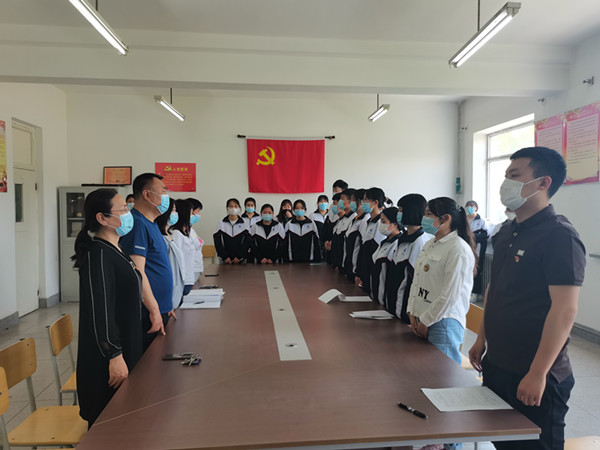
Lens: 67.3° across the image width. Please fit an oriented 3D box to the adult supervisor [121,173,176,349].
[{"bbox_3d":[-0.980,0.535,2.908,0.340,1.740,0.500,0,3,-5],"label":"adult supervisor"}]

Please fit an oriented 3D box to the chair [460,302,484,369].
[{"bbox_3d":[1.090,0.983,3.289,0.450,0.810,0.400,0,3,-5],"label":"chair"}]

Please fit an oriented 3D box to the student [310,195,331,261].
[{"bbox_3d":[0.335,0.408,6.743,0.460,1.670,0.290,0,2,-6],"label":"student"}]

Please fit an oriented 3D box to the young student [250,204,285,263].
[{"bbox_3d":[-0.430,0.489,6.049,0.460,1.540,0.320,0,3,-3],"label":"young student"}]

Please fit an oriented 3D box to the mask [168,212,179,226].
[{"bbox_3d":[-0.985,-0.043,3.500,0.075,0.105,0.130,0,3,0],"label":"mask"}]

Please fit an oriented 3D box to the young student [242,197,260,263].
[{"bbox_3d":[-0.711,0.428,6.636,0.460,1.640,0.290,0,2,-6],"label":"young student"}]

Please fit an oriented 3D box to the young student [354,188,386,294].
[{"bbox_3d":[0.700,0.509,4.108,0.310,1.680,0.470,-1,3,-16],"label":"young student"}]

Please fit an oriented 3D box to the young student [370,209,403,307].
[{"bbox_3d":[0.745,0.611,3.652,0.300,1.520,0.450,-1,3,-16],"label":"young student"}]

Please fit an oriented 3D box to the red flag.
[{"bbox_3d":[-0.237,-1.037,7.981,1.378,0.927,0.040,0,2,-6],"label":"red flag"}]

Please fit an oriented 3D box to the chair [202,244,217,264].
[{"bbox_3d":[-1.520,0.798,6.945,0.400,0.840,0.440,0,3,-5],"label":"chair"}]

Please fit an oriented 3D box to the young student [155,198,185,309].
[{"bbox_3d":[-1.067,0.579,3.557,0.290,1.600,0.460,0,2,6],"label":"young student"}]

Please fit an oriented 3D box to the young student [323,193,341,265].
[{"bbox_3d":[0.490,0.457,5.604,0.290,1.670,0.460,-1,3,-31],"label":"young student"}]

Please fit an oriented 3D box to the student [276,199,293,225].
[{"bbox_3d":[-0.207,0.436,6.689,0.460,1.620,0.290,0,2,-6],"label":"student"}]

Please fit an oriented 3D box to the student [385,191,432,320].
[{"bbox_3d":[0.810,0.586,3.211,0.320,1.610,0.450,-1,3,-14],"label":"student"}]

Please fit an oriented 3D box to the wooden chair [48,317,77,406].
[{"bbox_3d":[-1.300,1.000,2.920,0.450,0.810,0.400,0,3,-5],"label":"wooden chair"}]

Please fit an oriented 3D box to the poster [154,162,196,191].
[{"bbox_3d":[-2.146,-0.817,7.806,0.688,0.505,0.015,0,2,-6],"label":"poster"}]

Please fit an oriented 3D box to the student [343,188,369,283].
[{"bbox_3d":[0.601,0.489,4.731,0.290,1.680,0.460,-1,3,-16],"label":"student"}]

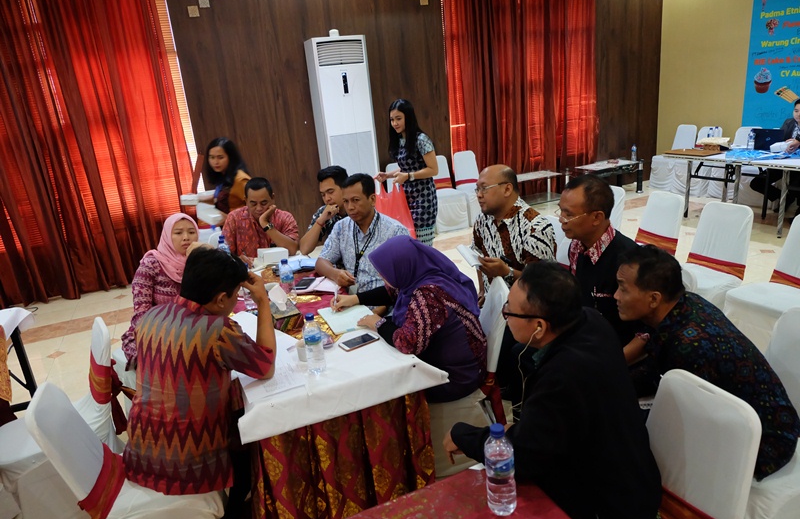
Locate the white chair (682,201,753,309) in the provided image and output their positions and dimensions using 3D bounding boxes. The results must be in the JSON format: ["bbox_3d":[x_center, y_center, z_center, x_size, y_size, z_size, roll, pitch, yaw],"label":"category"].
[{"bbox_3d":[1.873,0.121,3.350,0.540,0.890,0.450,-13,19,-20],"label":"white chair"}]

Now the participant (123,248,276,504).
[{"bbox_3d":[-0.680,0.580,2.100,0.520,1.210,0.720,4,20,30],"label":"participant"}]

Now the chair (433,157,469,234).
[{"bbox_3d":[0.554,-0.854,6.930,0.440,0.900,0.520,-12,18,-18],"label":"chair"}]

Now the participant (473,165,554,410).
[{"bbox_3d":[0.670,0.081,3.239,0.520,1.270,0.750,5,20,31],"label":"participant"}]

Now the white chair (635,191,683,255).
[{"bbox_3d":[1.711,-0.008,3.812,0.540,0.890,0.450,-11,18,-16],"label":"white chair"}]

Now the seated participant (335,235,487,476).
[{"bbox_3d":[0.081,0.443,2.378,0.680,1.130,0.560,-6,17,-1],"label":"seated participant"}]

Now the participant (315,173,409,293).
[{"bbox_3d":[-0.220,0.126,3.277,0.560,1.250,0.720,-2,17,14],"label":"participant"}]

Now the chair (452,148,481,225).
[{"bbox_3d":[1.000,-0.945,7.082,0.440,0.900,0.520,-12,18,-18],"label":"chair"}]

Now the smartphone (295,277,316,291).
[{"bbox_3d":[-0.507,0.127,2.852,0.080,0.010,0.160,-2,17,13],"label":"smartphone"}]

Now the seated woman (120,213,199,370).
[{"bbox_3d":[-1.093,0.367,2.848,0.630,1.200,0.490,1,18,22],"label":"seated woman"}]

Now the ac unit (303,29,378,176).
[{"bbox_3d":[-0.624,-1.434,6.182,0.600,2.100,0.370,-13,18,-21],"label":"ac unit"}]

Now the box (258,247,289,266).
[{"bbox_3d":[-0.832,-0.028,3.529,0.165,0.070,0.120,-7,17,-5],"label":"box"}]

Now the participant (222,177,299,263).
[{"bbox_3d":[-0.892,0.050,3.810,0.540,1.270,0.720,-9,17,-9],"label":"participant"}]

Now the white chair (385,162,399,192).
[{"bbox_3d":[0.145,-0.737,6.602,0.450,0.900,0.520,-13,18,-21],"label":"white chair"}]

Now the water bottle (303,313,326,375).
[{"bbox_3d":[-0.326,0.306,1.978,0.066,0.235,0.066,-5,17,2],"label":"water bottle"}]

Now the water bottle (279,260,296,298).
[{"bbox_3d":[-0.572,0.112,2.740,0.067,0.228,0.067,-13,19,-20],"label":"water bottle"}]

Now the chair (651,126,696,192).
[{"bbox_3d":[4.023,-1.504,7.781,0.540,0.890,0.450,-13,19,-20],"label":"chair"}]

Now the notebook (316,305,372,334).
[{"bbox_3d":[-0.213,0.266,2.367,0.215,0.015,0.285,-13,18,-23],"label":"notebook"}]

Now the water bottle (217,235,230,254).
[{"bbox_3d":[-1.085,-0.010,3.320,0.067,0.228,0.067,-13,19,-20],"label":"water bottle"}]

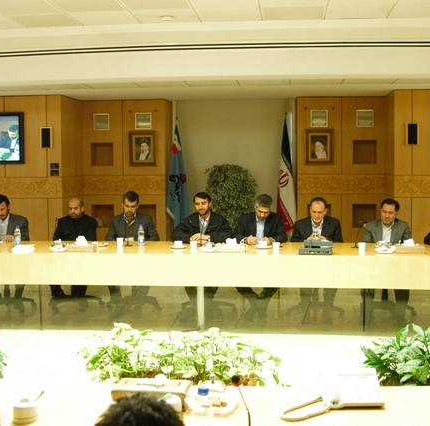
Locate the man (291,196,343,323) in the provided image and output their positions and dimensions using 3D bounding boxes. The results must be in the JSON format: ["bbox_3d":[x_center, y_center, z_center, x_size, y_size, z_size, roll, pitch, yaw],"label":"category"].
[{"bbox_3d":[1.044,0.445,6.487,0.540,1.240,0.720,0,5,5],"label":"man"}]

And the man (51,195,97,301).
[{"bbox_3d":[-1.463,0.450,6.702,0.520,1.220,0.700,0,5,5],"label":"man"}]

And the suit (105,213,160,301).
[{"bbox_3d":[-0.896,0.473,6.950,0.580,0.960,0.600,0,3,5],"label":"suit"}]

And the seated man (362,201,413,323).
[{"bbox_3d":[1.719,0.457,6.376,0.540,1.220,0.720,0,5,5],"label":"seated man"}]

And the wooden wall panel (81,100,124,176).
[{"bbox_3d":[-1.763,-1.171,10.062,0.650,1.180,0.060,0,5,5],"label":"wooden wall panel"}]

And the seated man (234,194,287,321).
[{"bbox_3d":[0.459,0.437,6.529,0.560,1.250,0.740,0,5,5],"label":"seated man"}]

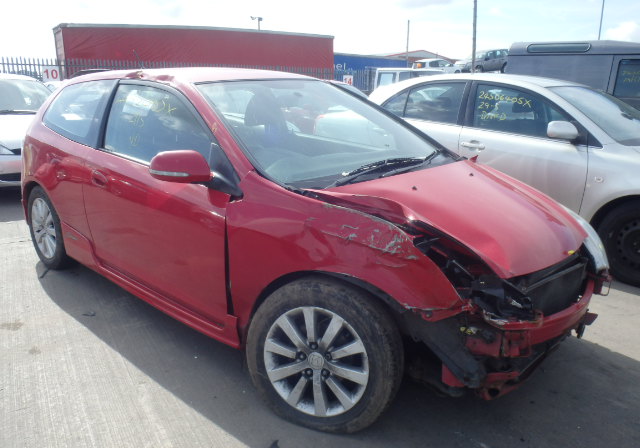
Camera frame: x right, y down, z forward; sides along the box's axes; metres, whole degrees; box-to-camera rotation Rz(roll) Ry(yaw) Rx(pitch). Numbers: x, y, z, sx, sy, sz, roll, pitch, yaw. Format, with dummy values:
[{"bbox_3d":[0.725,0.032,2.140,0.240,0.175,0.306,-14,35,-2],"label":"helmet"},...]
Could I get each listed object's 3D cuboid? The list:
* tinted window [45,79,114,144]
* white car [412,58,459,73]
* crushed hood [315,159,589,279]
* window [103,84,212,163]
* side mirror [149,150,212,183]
[{"bbox_3d":[-1.583,-0.736,3.354,0.101,0.394,0.889,11,2,-45],"label":"tinted window"},{"bbox_3d":[9.040,-12.015,40.000,4.000,1.480,1.680,-8,17,-29],"label":"white car"},{"bbox_3d":[0.693,-0.084,2.326,0.838,0.222,1.242,30,30,35],"label":"crushed hood"},{"bbox_3d":[-0.836,-0.525,2.675,1.121,0.414,0.091,14,2,41],"label":"window"},{"bbox_3d":[-0.583,-0.236,2.168,0.131,0.136,0.227,14,20,41],"label":"side mirror"}]

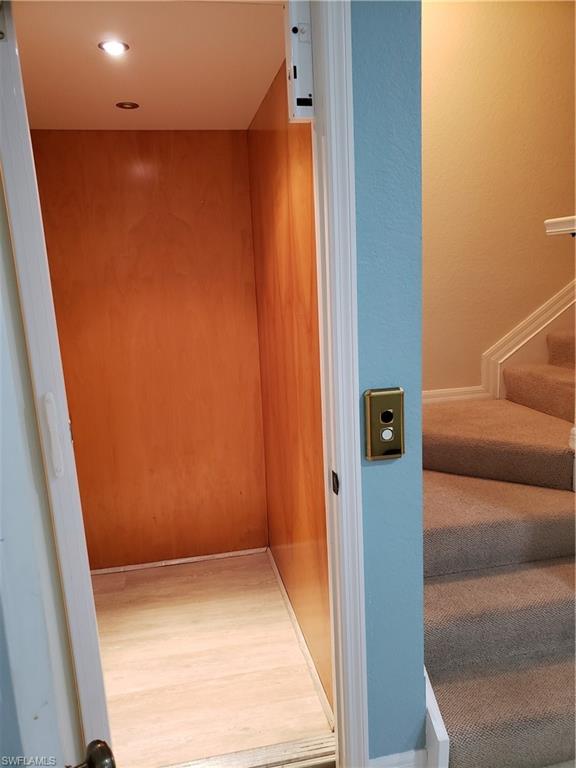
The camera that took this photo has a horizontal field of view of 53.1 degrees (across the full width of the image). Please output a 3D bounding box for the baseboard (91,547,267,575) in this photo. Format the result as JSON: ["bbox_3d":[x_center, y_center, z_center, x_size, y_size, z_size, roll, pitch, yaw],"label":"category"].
[{"bbox_3d":[-0.592,0.932,3.052,0.990,0.021,0.017,-5,10,-11],"label":"baseboard"}]

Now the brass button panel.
[{"bbox_3d":[0.240,0.101,1.429,0.100,0.175,0.015,-5,10,-11],"label":"brass button panel"}]

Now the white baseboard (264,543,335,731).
[{"bbox_3d":[0.021,1.001,2.501,0.018,0.022,1.320,-5,10,-11],"label":"white baseboard"}]

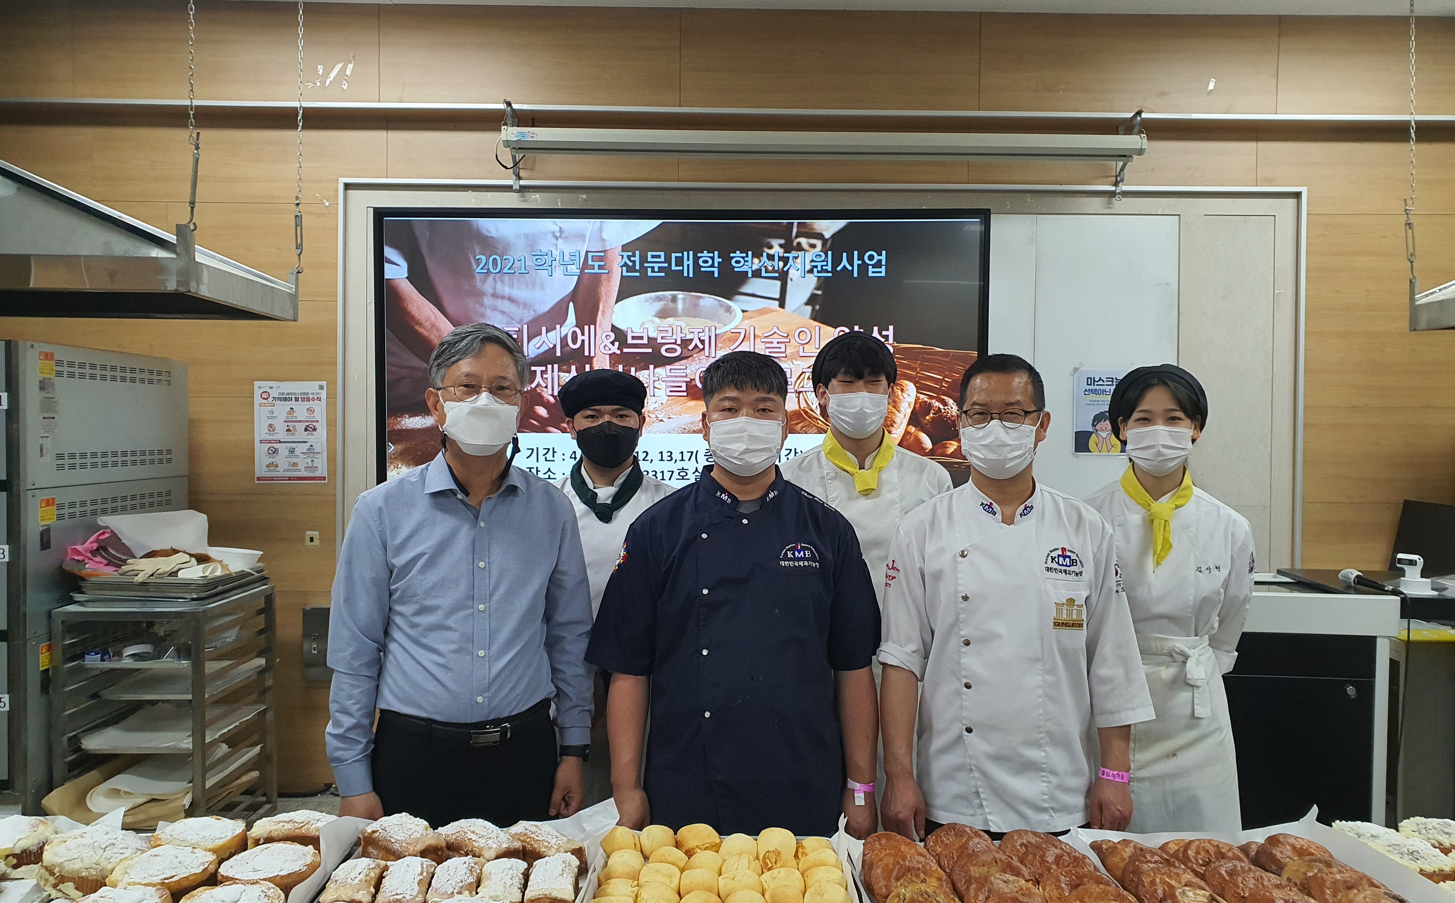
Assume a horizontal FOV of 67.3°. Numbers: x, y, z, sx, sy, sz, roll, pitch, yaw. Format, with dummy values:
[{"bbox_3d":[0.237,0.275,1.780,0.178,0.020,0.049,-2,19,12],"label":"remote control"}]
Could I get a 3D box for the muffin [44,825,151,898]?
[{"bbox_3d":[-0.985,0.628,1.707,0.144,0.070,0.144,1,1,0],"label":"muffin"}]

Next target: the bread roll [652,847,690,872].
[{"bbox_3d":[-0.089,0.647,1.720,0.062,0.045,0.062,1,1,0],"label":"bread roll"}]

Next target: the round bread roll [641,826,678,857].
[{"bbox_3d":[-0.113,0.640,1.792,0.059,0.049,0.059,1,1,0],"label":"round bread roll"}]

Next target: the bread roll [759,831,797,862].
[{"bbox_3d":[0.075,0.604,1.665,0.060,0.048,0.060,0,1,0],"label":"bread roll"}]

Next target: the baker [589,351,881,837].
[{"bbox_3d":[0.010,0.658,2.164,0.560,1.712,0.320,1,1,0],"label":"baker"}]

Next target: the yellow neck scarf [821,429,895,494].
[{"bbox_3d":[0.297,0.023,2.460,0.160,0.150,0.150,1,1,0],"label":"yellow neck scarf"}]

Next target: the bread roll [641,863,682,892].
[{"bbox_3d":[-0.093,0.606,1.545,0.061,0.047,0.061,0,1,0],"label":"bread roll"}]

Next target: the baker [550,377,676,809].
[{"bbox_3d":[-0.282,0.629,2.620,0.480,1.670,0.300,0,1,-4],"label":"baker"}]

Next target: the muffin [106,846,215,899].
[{"bbox_3d":[-0.839,0.632,1.626,0.145,0.070,0.145,1,1,0],"label":"muffin"}]

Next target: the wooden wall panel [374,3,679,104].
[{"bbox_3d":[-0.786,-1.569,4.359,1.194,0.386,0.025,0,1,-1],"label":"wooden wall panel"}]

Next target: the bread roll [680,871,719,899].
[{"bbox_3d":[-0.041,0.649,1.630,0.061,0.045,0.062,1,1,0],"label":"bread roll"}]

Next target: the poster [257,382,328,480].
[{"bbox_3d":[-1.812,-0.080,4.540,0.297,0.420,0.008,0,1,-1],"label":"poster"}]

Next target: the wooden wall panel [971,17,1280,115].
[{"bbox_3d":[1.609,-1.548,4.370,1.200,0.400,0.020,0,1,-1],"label":"wooden wall panel"}]

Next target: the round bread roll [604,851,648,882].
[{"bbox_3d":[-0.158,0.649,1.703,0.062,0.051,0.062,1,1,0],"label":"round bread roll"}]

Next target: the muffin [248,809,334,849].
[{"bbox_3d":[-0.704,0.633,1.796,0.138,0.072,0.080,0,1,-1],"label":"muffin"}]

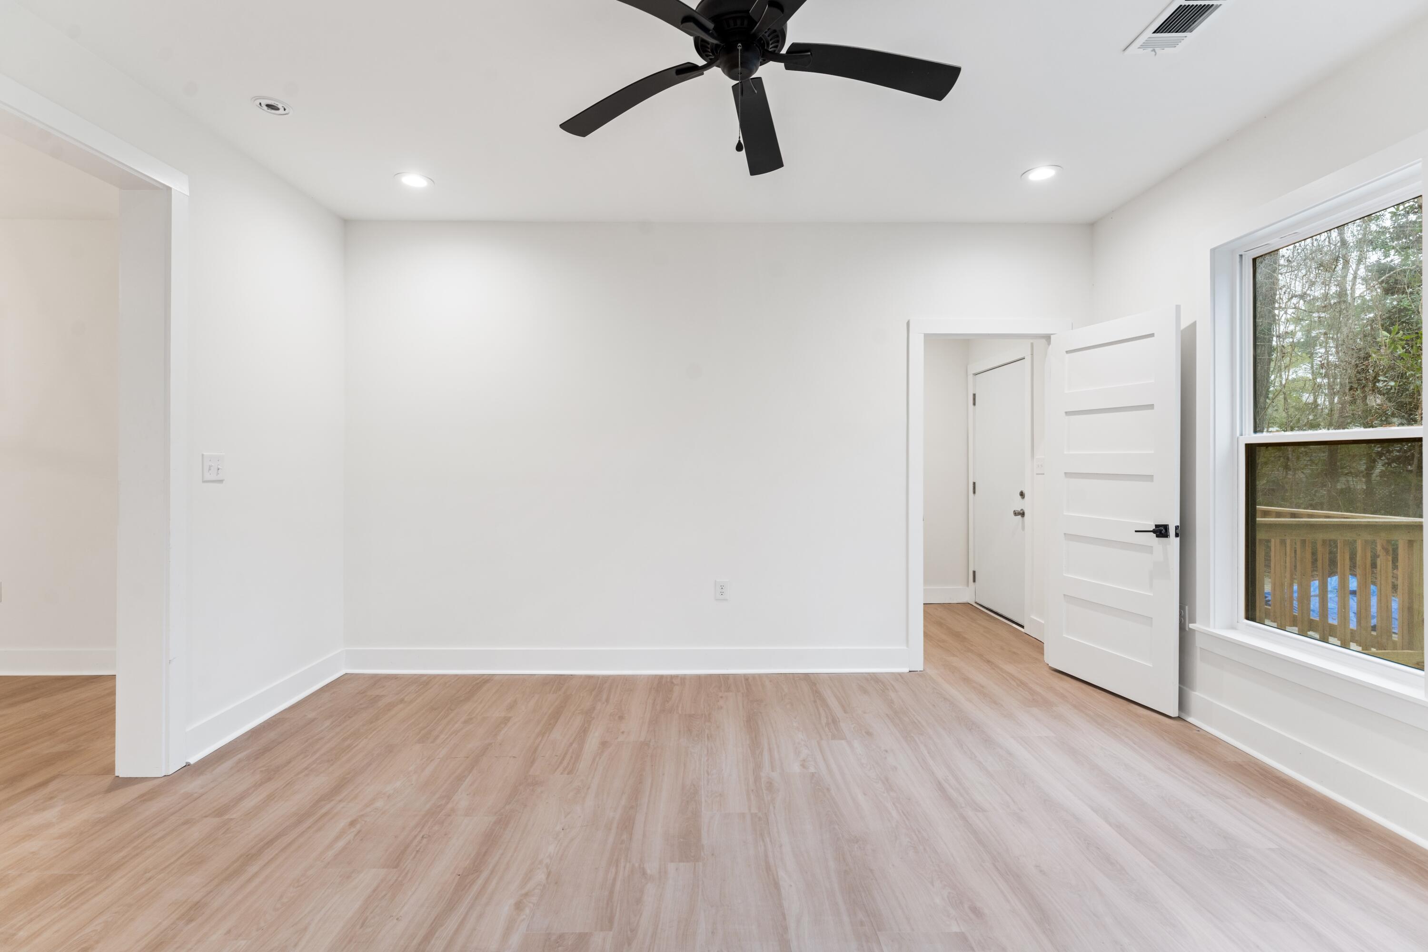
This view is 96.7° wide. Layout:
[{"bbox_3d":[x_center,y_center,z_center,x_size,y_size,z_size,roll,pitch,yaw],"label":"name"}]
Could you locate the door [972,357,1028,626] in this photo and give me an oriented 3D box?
[{"bbox_3d":[2.355,0.117,5.220,0.045,2.020,0.860,0,1,-1],"label":"door"}]

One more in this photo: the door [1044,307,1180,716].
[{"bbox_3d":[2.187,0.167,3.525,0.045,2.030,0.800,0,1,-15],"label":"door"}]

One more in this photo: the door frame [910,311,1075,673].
[{"bbox_3d":[1.697,0.118,3.945,1.005,2.160,0.140,0,1,-1],"label":"door frame"}]

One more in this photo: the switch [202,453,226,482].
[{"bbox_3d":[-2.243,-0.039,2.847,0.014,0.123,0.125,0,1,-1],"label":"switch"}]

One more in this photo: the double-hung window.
[{"bbox_3d":[2.550,-0.165,2.620,0.100,1.820,0.890,0,1,-1],"label":"double-hung window"}]

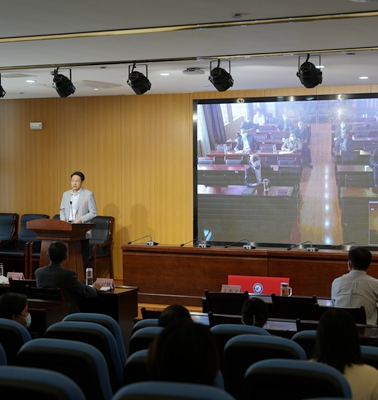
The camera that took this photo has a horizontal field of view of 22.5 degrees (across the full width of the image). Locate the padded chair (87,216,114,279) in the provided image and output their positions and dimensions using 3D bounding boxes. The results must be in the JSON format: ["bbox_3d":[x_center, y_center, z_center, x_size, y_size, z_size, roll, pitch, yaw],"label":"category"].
[{"bbox_3d":[-1.609,0.757,15.096,0.610,1.030,0.650,1,2,25],"label":"padded chair"}]

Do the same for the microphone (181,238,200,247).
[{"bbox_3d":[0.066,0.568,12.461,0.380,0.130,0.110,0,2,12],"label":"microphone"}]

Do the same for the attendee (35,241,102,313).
[{"bbox_3d":[-1.242,1.033,9.859,0.560,1.310,0.720,0,2,10],"label":"attendee"}]

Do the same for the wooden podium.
[{"bbox_3d":[-1.675,0.782,12.584,0.720,1.140,0.580,1,2,25],"label":"wooden podium"}]

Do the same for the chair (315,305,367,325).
[{"bbox_3d":[1.370,1.300,8.213,0.440,0.870,0.520,1,2,25],"label":"chair"}]

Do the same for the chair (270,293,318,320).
[{"bbox_3d":[0.963,1.242,8.145,0.430,0.900,0.500,1,2,24],"label":"chair"}]

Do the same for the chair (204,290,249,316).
[{"bbox_3d":[0.410,1.232,8.445,0.430,0.900,0.500,1,2,24],"label":"chair"}]

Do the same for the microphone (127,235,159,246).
[{"bbox_3d":[-0.646,0.556,13.050,0.420,0.150,0.170,1,2,25],"label":"microphone"}]

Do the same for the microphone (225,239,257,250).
[{"bbox_3d":[0.667,0.577,12.181,0.400,0.140,0.110,0,2,12],"label":"microphone"}]

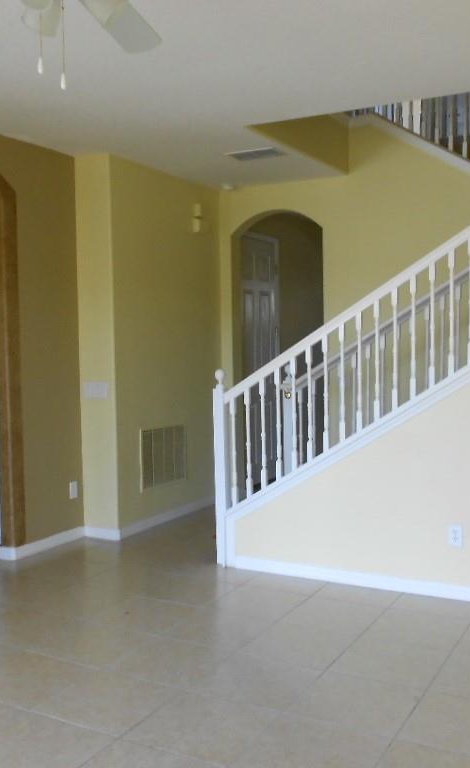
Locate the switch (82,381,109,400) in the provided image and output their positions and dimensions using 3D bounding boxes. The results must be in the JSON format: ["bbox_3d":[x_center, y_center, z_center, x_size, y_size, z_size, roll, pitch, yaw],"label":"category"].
[{"bbox_3d":[-1.033,0.049,5.687,0.210,0.118,0.012,1,4,29],"label":"switch"}]

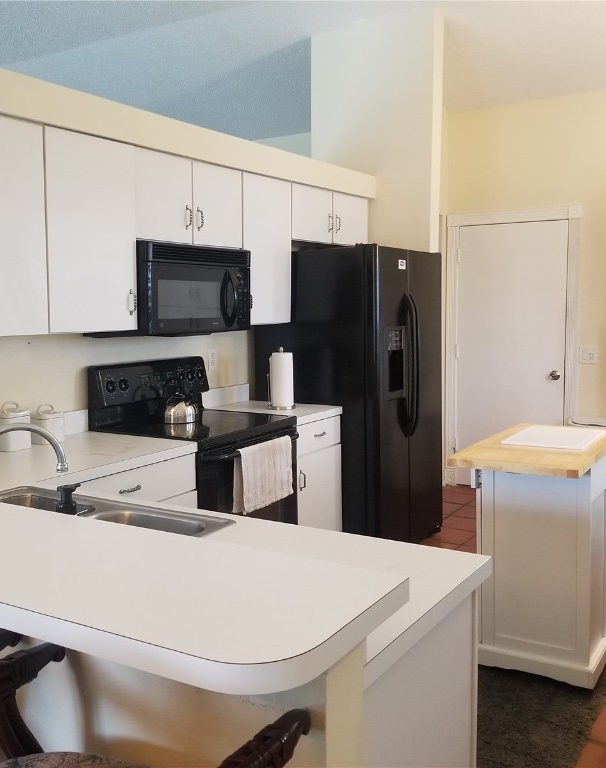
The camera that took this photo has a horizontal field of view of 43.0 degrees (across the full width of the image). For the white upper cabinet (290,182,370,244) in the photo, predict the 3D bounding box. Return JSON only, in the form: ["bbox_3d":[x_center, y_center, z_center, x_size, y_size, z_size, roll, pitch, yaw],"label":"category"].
[{"bbox_3d":[0.046,-0.992,4.681,0.314,0.308,0.908,3,7,32],"label":"white upper cabinet"}]

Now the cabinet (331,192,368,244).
[{"bbox_3d":[0.167,-1.013,4.870,0.314,0.308,0.456,3,7,32],"label":"cabinet"}]

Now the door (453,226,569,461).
[{"bbox_3d":[1.587,-0.186,5.884,0.827,2.042,0.050,3,7,32],"label":"door"}]

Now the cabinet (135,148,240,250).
[{"bbox_3d":[-0.662,-0.854,3.681,0.352,0.385,0.760,3,7,33],"label":"cabinet"}]

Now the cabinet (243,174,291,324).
[{"bbox_3d":[-0.312,-0.706,4.140,0.314,0.760,0.435,3,7,32],"label":"cabinet"}]

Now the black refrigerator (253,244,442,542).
[{"bbox_3d":[0.309,0.095,4.700,0.877,1.768,0.855,3,7,33],"label":"black refrigerator"}]

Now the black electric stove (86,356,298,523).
[{"bbox_3d":[-0.485,0.496,3.715,0.693,1.193,0.751,3,7,33],"label":"black electric stove"}]

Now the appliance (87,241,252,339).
[{"bbox_3d":[-0.624,-0.455,3.701,0.428,0.414,0.754,3,7,33],"label":"appliance"}]

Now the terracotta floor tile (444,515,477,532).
[{"bbox_3d":[1.067,0.942,5.088,0.299,0.016,0.299,3,7,33],"label":"terracotta floor tile"}]

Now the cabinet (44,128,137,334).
[{"bbox_3d":[-0.988,-0.605,3.190,0.352,0.771,0.464,3,7,33],"label":"cabinet"}]

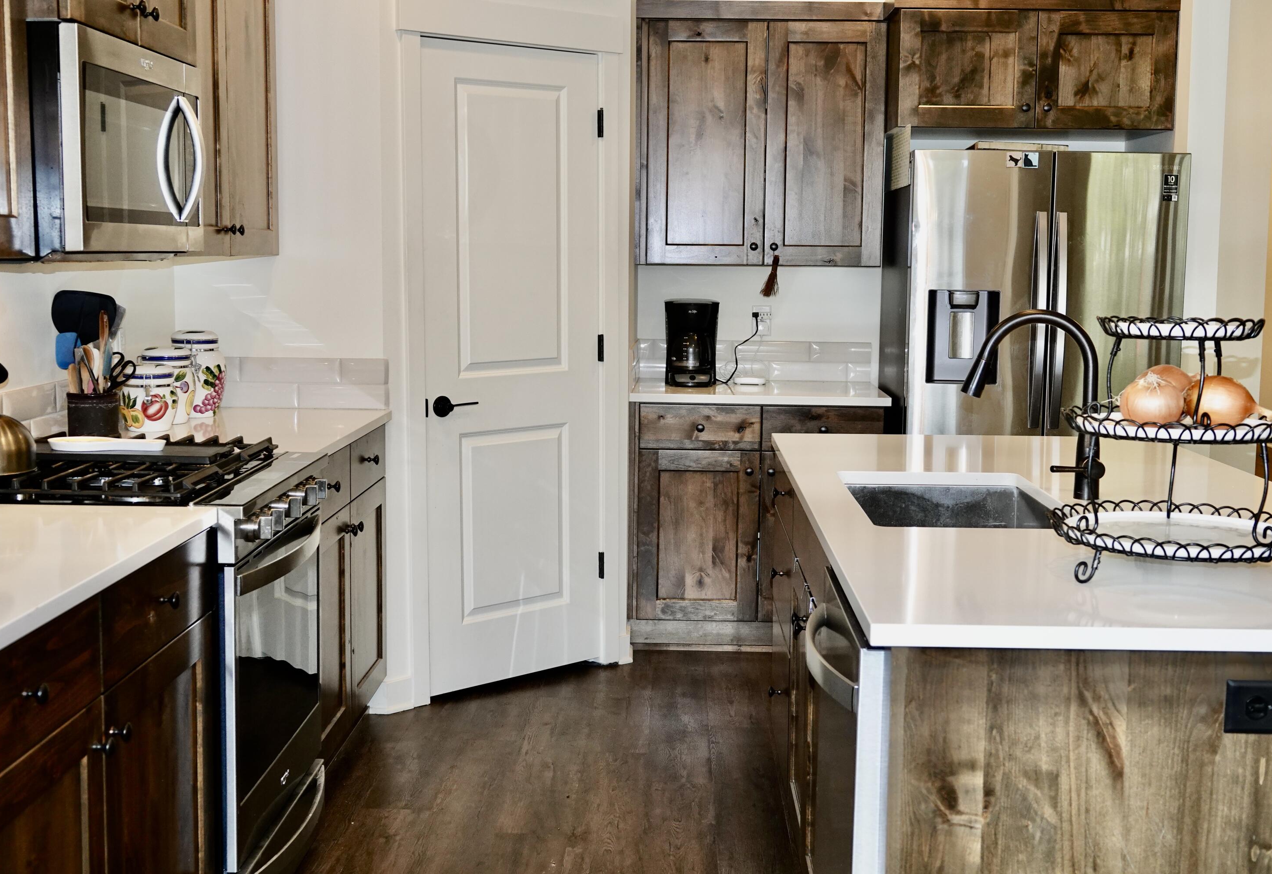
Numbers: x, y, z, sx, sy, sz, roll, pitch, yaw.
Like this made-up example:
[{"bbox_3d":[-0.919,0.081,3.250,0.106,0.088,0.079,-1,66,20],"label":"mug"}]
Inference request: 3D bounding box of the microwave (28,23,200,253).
[{"bbox_3d":[-1.235,-0.603,3.318,0.450,0.428,0.760,1,7,1],"label":"microwave"}]

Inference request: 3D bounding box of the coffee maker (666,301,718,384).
[{"bbox_3d":[0.208,-0.361,5.868,0.195,0.322,0.255,1,7,1],"label":"coffee maker"}]

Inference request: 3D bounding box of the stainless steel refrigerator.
[{"bbox_3d":[1.380,-0.120,5.623,0.909,1.751,0.775,1,7,1],"label":"stainless steel refrigerator"}]

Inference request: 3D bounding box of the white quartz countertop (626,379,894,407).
[{"bbox_3d":[0.441,-0.166,5.739,0.902,0.030,0.665,1,7,1],"label":"white quartz countertop"}]

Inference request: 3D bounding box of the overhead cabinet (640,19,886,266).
[{"bbox_3d":[0.459,-1.073,5.804,0.876,0.876,0.330,1,7,1],"label":"overhead cabinet"}]

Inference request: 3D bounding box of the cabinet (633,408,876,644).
[{"bbox_3d":[0.432,0.286,5.806,0.878,0.884,0.640,1,7,1],"label":"cabinet"}]

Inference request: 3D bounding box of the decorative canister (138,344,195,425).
[{"bbox_3d":[-1.328,-0.147,4.429,0.158,0.213,0.158,5,8,33],"label":"decorative canister"}]

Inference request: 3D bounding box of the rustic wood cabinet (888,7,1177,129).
[{"bbox_3d":[1.372,-1.283,5.618,0.938,0.392,0.600,1,7,1],"label":"rustic wood cabinet"}]

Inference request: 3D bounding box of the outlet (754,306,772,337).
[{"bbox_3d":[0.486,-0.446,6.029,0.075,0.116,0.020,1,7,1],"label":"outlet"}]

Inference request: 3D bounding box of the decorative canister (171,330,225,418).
[{"bbox_3d":[-1.298,-0.186,4.605,0.172,0.250,0.172,1,7,1],"label":"decorative canister"}]

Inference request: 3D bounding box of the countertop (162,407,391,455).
[{"bbox_3d":[-1.111,-0.012,4.338,0.690,0.030,1.175,1,7,1],"label":"countertop"}]

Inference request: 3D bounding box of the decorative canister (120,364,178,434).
[{"bbox_3d":[-1.324,-0.107,4.249,0.156,0.177,0.156,-1,7,-16],"label":"decorative canister"}]

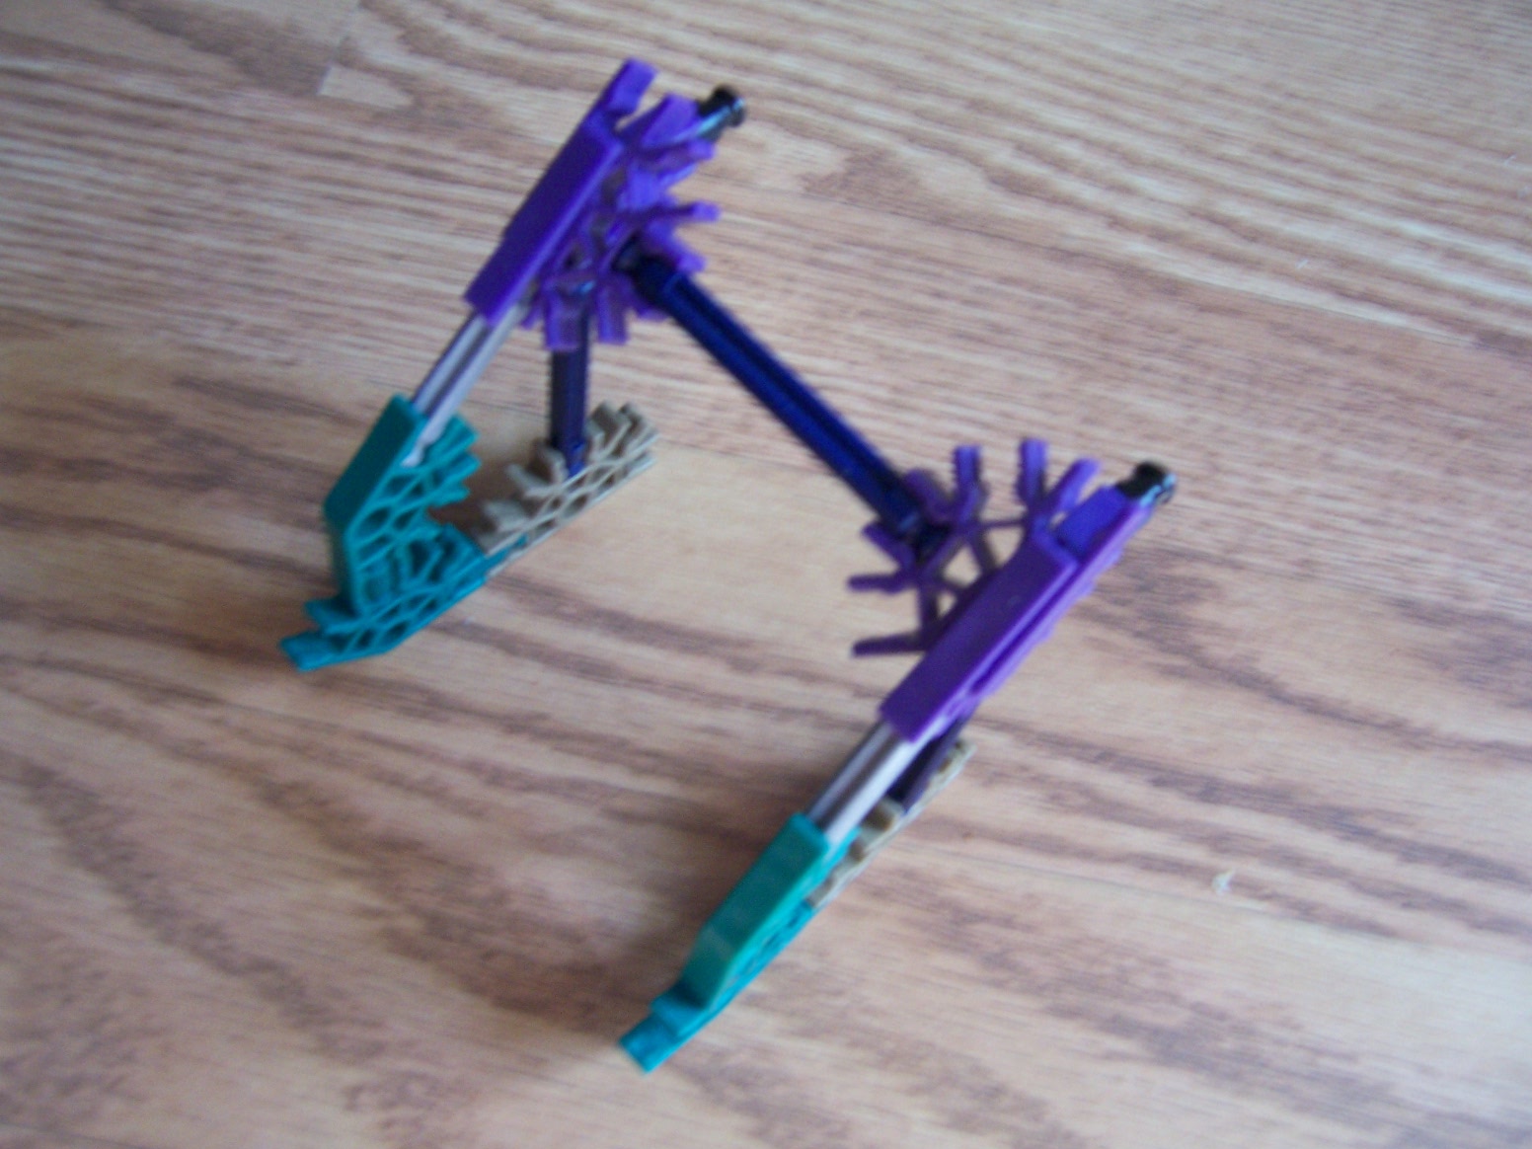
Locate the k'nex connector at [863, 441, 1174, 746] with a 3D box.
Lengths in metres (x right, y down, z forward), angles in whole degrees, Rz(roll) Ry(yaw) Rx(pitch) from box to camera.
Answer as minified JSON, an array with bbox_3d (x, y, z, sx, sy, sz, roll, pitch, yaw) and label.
[{"bbox_3d":[0.026,-0.001,0.171,0.023,0.023,0.036,45,107,18],"label":"k'nex connector"}]

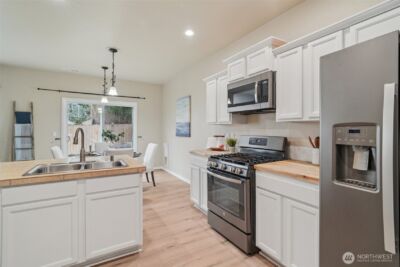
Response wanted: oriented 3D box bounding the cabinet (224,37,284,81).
[{"bbox_3d":[0.744,-0.881,2.390,0.425,0.350,0.790,0,0,-33],"label":"cabinet"}]

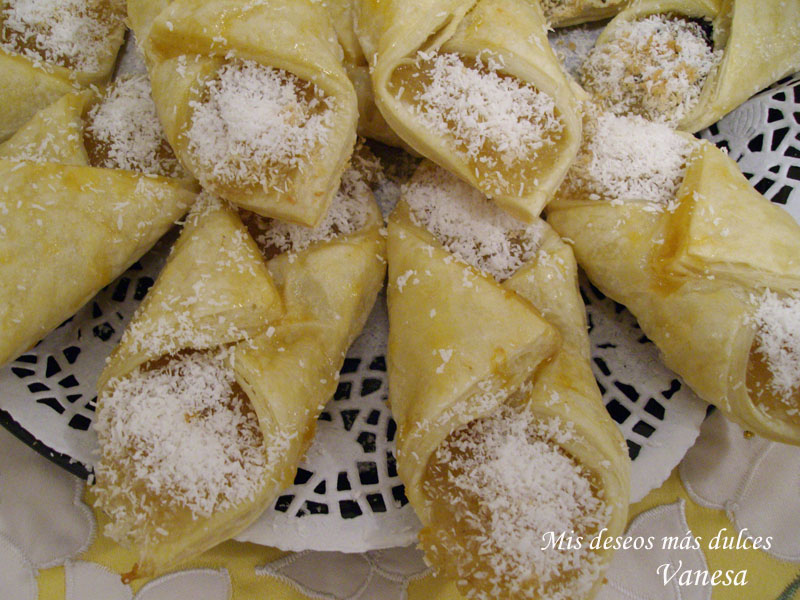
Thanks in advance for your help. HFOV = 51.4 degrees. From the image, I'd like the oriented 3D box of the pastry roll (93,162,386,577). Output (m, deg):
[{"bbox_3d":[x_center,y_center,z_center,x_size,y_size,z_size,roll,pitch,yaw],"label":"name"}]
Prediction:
[{"bbox_3d":[-0.038,0.003,0.231,0.053,0.036,0.133,12,53,9],"label":"pastry roll"}]

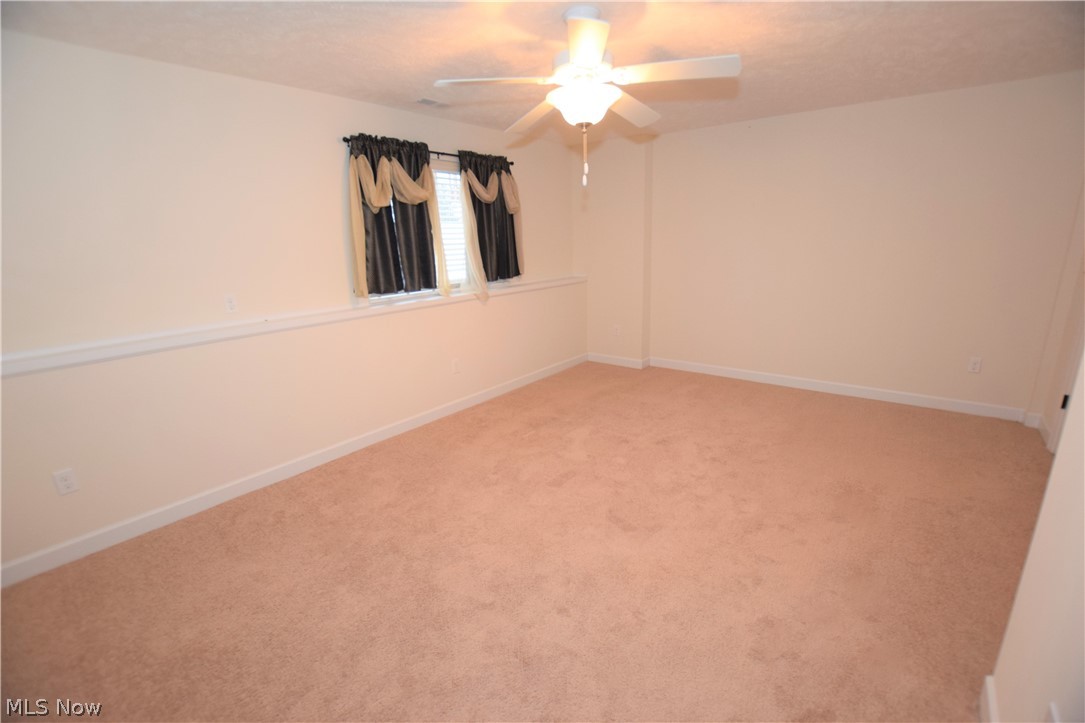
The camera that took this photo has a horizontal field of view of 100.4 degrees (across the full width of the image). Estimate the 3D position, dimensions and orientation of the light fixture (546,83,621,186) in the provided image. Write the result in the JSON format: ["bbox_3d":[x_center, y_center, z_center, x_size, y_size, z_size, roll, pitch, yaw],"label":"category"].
[{"bbox_3d":[0.196,-1.048,2.125,0.345,0.415,0.345,-2,15,1],"label":"light fixture"}]

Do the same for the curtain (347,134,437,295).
[{"bbox_3d":[-1.037,-1.041,3.299,0.110,1.060,0.670,10,20,40],"label":"curtain"}]

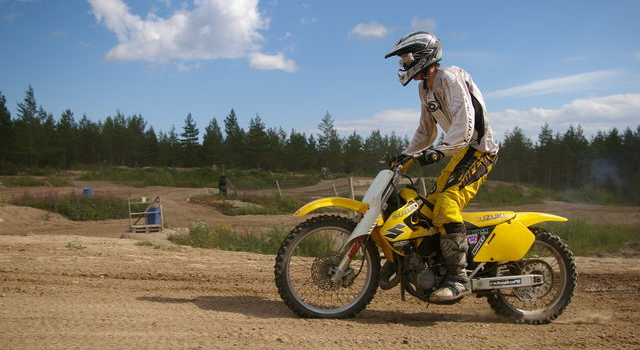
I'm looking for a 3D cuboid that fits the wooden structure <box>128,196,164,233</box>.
[{"bbox_3d":[-6.850,1.560,24.000,1.200,1.420,0.850,0,0,0],"label":"wooden structure"}]

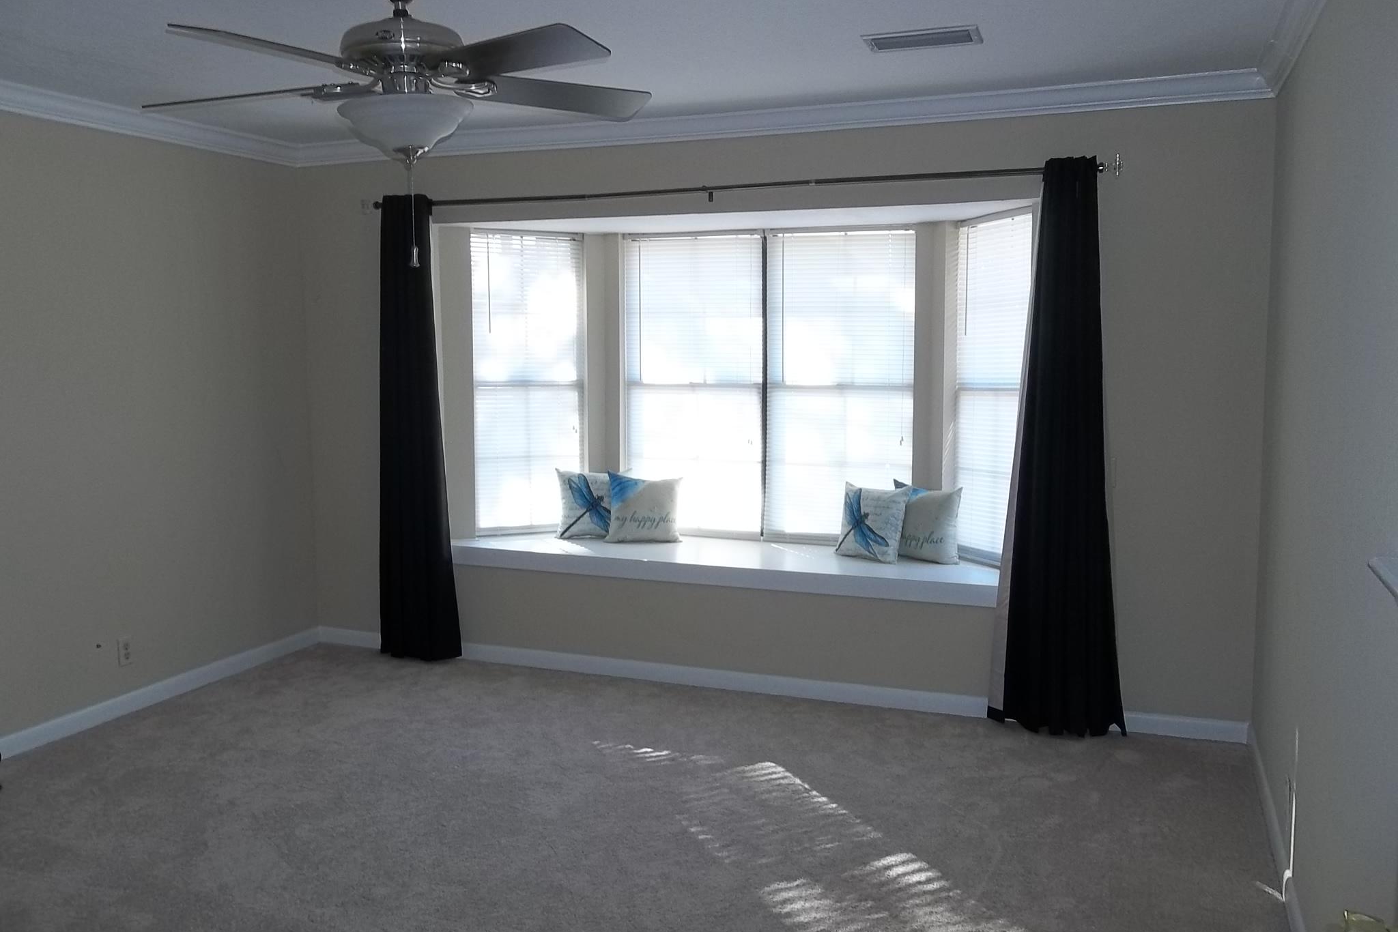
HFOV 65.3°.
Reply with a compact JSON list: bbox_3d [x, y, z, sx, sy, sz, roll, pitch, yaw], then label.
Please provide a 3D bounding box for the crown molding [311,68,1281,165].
[{"bbox_3d":[0.005,-1.408,4.513,4.246,0.087,0.066,3,7,21],"label":"crown molding"}]

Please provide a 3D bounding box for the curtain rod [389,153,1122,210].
[{"bbox_3d":[0.000,-1.140,4.490,3.252,0.075,0.090,3,7,21],"label":"curtain rod"}]

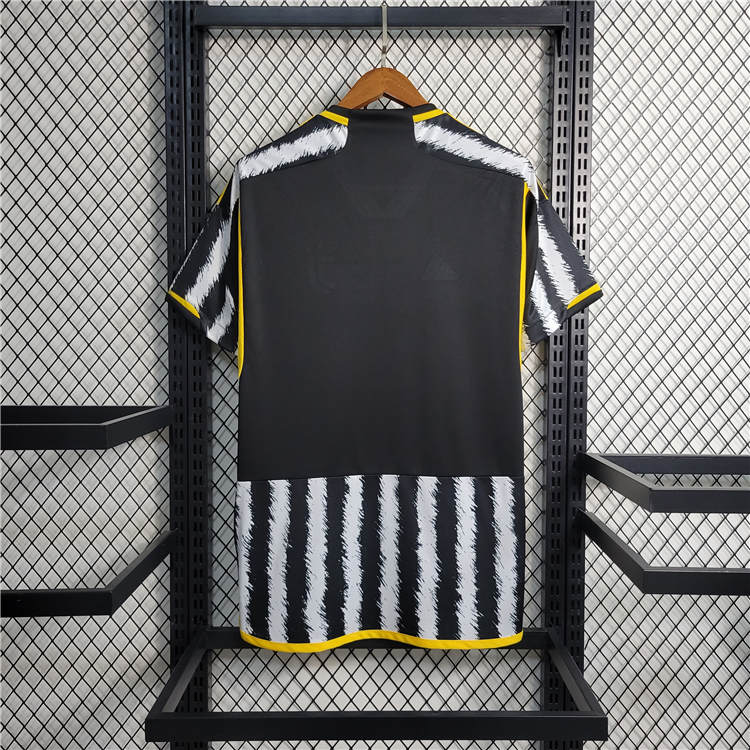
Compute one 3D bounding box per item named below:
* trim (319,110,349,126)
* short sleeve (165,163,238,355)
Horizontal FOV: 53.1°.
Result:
[{"bbox_3d":[-0.060,-0.369,1.080,0.043,0.022,0.020,0,2,0],"label":"trim"},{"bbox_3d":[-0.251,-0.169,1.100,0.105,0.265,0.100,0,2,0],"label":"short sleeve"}]

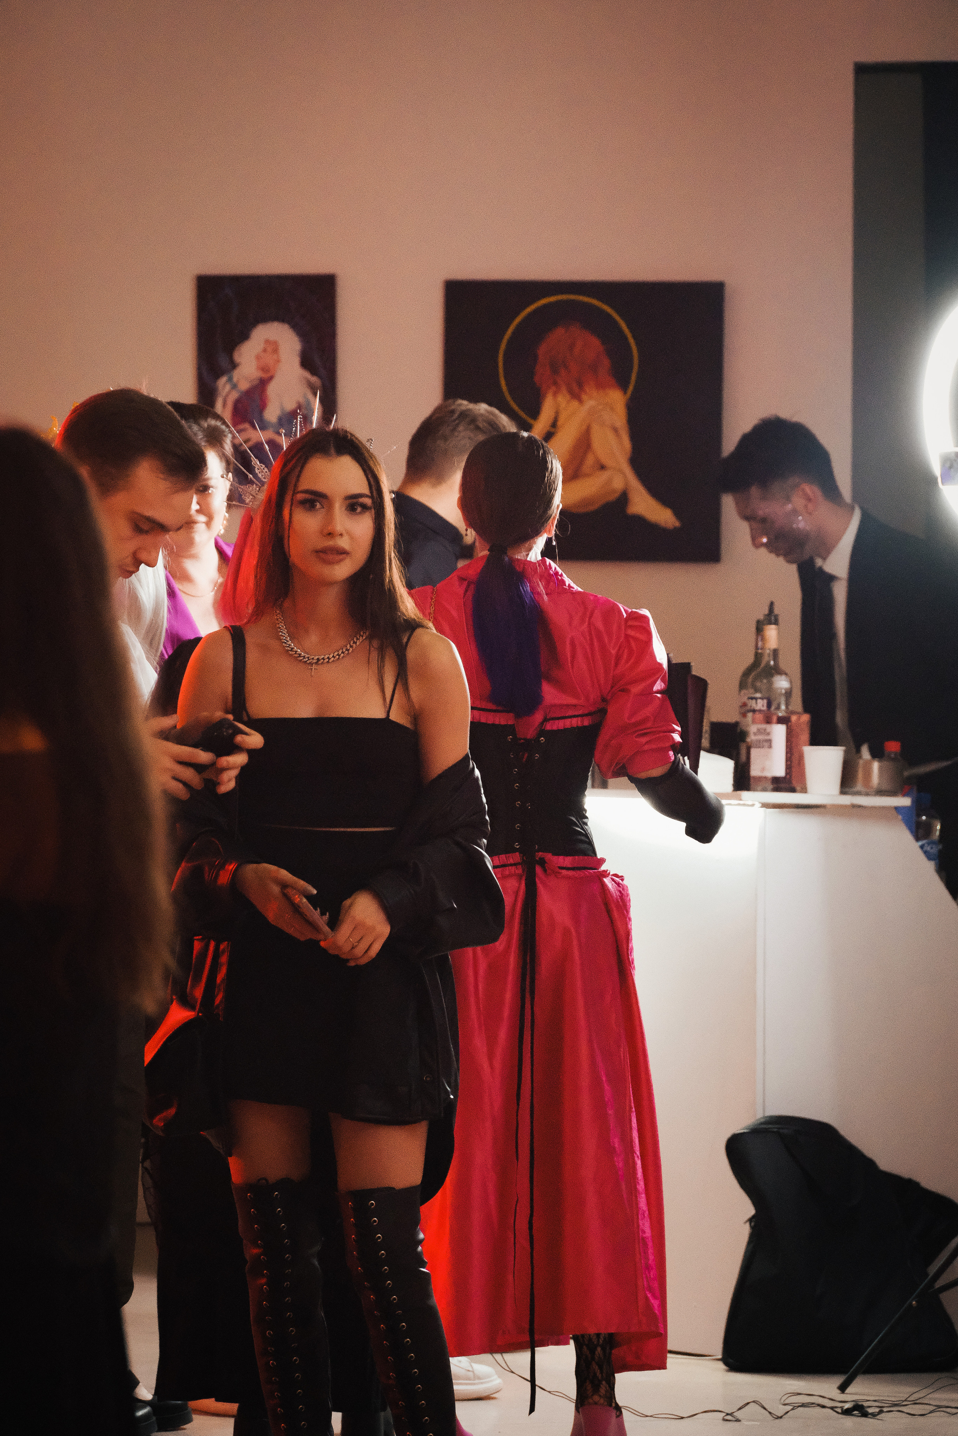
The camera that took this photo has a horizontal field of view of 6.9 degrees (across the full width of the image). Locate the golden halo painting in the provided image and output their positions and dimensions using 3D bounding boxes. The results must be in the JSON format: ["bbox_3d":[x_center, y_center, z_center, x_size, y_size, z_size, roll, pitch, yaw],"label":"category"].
[{"bbox_3d":[0.225,-0.638,17.000,0.603,0.605,0.027,0,1,0],"label":"golden halo painting"}]

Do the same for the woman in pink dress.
[{"bbox_3d":[0.122,0.385,13.650,0.620,1.760,0.480,1,1,9],"label":"woman in pink dress"}]

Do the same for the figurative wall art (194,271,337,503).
[{"bbox_3d":[-0.457,-0.711,17.000,0.300,0.488,0.025,0,1,0],"label":"figurative wall art"}]

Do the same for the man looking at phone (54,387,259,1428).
[{"bbox_3d":[-0.566,0.401,11.850,0.480,1.780,0.500,1,1,26],"label":"man looking at phone"}]

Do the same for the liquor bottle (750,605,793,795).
[{"bbox_3d":[0.557,-0.041,15.100,0.085,0.362,0.085,0,1,0],"label":"liquor bottle"}]

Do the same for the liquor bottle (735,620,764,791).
[{"bbox_3d":[0.543,-0.027,15.150,0.085,0.328,0.085,0,1,0],"label":"liquor bottle"}]

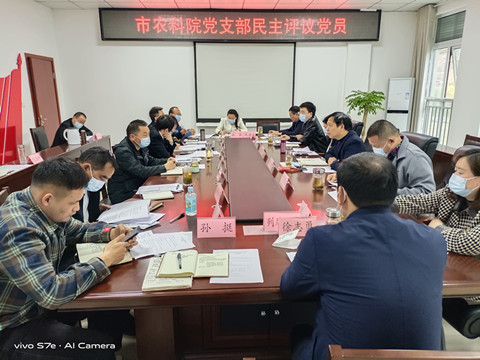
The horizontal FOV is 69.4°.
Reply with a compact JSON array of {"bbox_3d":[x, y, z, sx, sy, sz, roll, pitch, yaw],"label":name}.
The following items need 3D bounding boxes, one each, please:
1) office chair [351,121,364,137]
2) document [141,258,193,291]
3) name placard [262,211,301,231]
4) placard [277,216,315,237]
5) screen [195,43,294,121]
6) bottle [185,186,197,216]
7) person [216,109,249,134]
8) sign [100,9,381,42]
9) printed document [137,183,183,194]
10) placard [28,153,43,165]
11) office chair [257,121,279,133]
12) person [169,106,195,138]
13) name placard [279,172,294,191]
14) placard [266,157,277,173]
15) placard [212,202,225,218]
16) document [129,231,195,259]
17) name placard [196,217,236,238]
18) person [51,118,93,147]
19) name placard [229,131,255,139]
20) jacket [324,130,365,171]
[{"bbox_3d":[1.350,-0.246,4.720,0.660,1.100,0.620,-1,14,-3],"label":"office chair"},{"bbox_3d":[-0.293,0.383,1.454,0.186,0.012,0.257,-2,15,-7],"label":"document"},{"bbox_3d":[0.233,0.223,1.914,0.200,0.088,0.100,-1,15,-3],"label":"name placard"},{"bbox_3d":[0.308,0.239,1.849,0.200,0.088,0.100,-1,15,-3],"label":"placard"},{"bbox_3d":[0.101,-1.901,6.804,1.967,1.530,0.060,-1,15,-3],"label":"screen"},{"bbox_3d":[-0.295,0.129,2.095,0.066,0.175,0.066,0,14,0],"label":"bottle"},{"bbox_3d":[-0.152,-0.681,6.245,0.560,1.200,0.720,-1,14,-2],"label":"person"},{"bbox_3d":[0.059,-2.930,6.580,5.280,0.560,0.100,-1,14,-2],"label":"sign"},{"bbox_3d":[-0.612,0.073,2.667,0.300,0.012,0.215,-4,15,-16],"label":"printed document"},{"bbox_3d":[-2.228,-0.232,3.771,0.076,0.089,0.200,-1,14,-4],"label":"placard"},{"bbox_3d":[0.556,-0.615,6.458,0.470,0.930,0.580,-1,15,-3],"label":"office chair"},{"bbox_3d":[-0.918,-0.515,5.507,0.640,1.250,0.520,0,14,0],"label":"person"},{"bbox_3d":[0.372,0.010,2.729,0.076,0.089,0.200,-1,14,-3],"label":"name placard"},{"bbox_3d":[0.324,-0.158,3.395,0.076,0.089,0.200,-2,14,-5],"label":"placard"},{"bbox_3d":[-0.120,0.206,1.984,0.080,0.092,0.200,-2,14,-7],"label":"placard"},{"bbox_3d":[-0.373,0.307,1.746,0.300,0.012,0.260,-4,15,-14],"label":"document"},{"bbox_3d":[-0.120,0.244,1.812,0.200,0.089,0.076,-1,14,-2],"label":"name placard"},{"bbox_3d":[-2.550,-0.435,5.301,0.680,1.170,0.530,2,15,7],"label":"person"},{"bbox_3d":[0.056,-0.718,5.585,0.400,0.100,0.080,-1,14,-2],"label":"name placard"},{"bbox_3d":[1.050,-0.215,3.500,0.450,0.600,0.520,-1,14,-4],"label":"jacket"}]

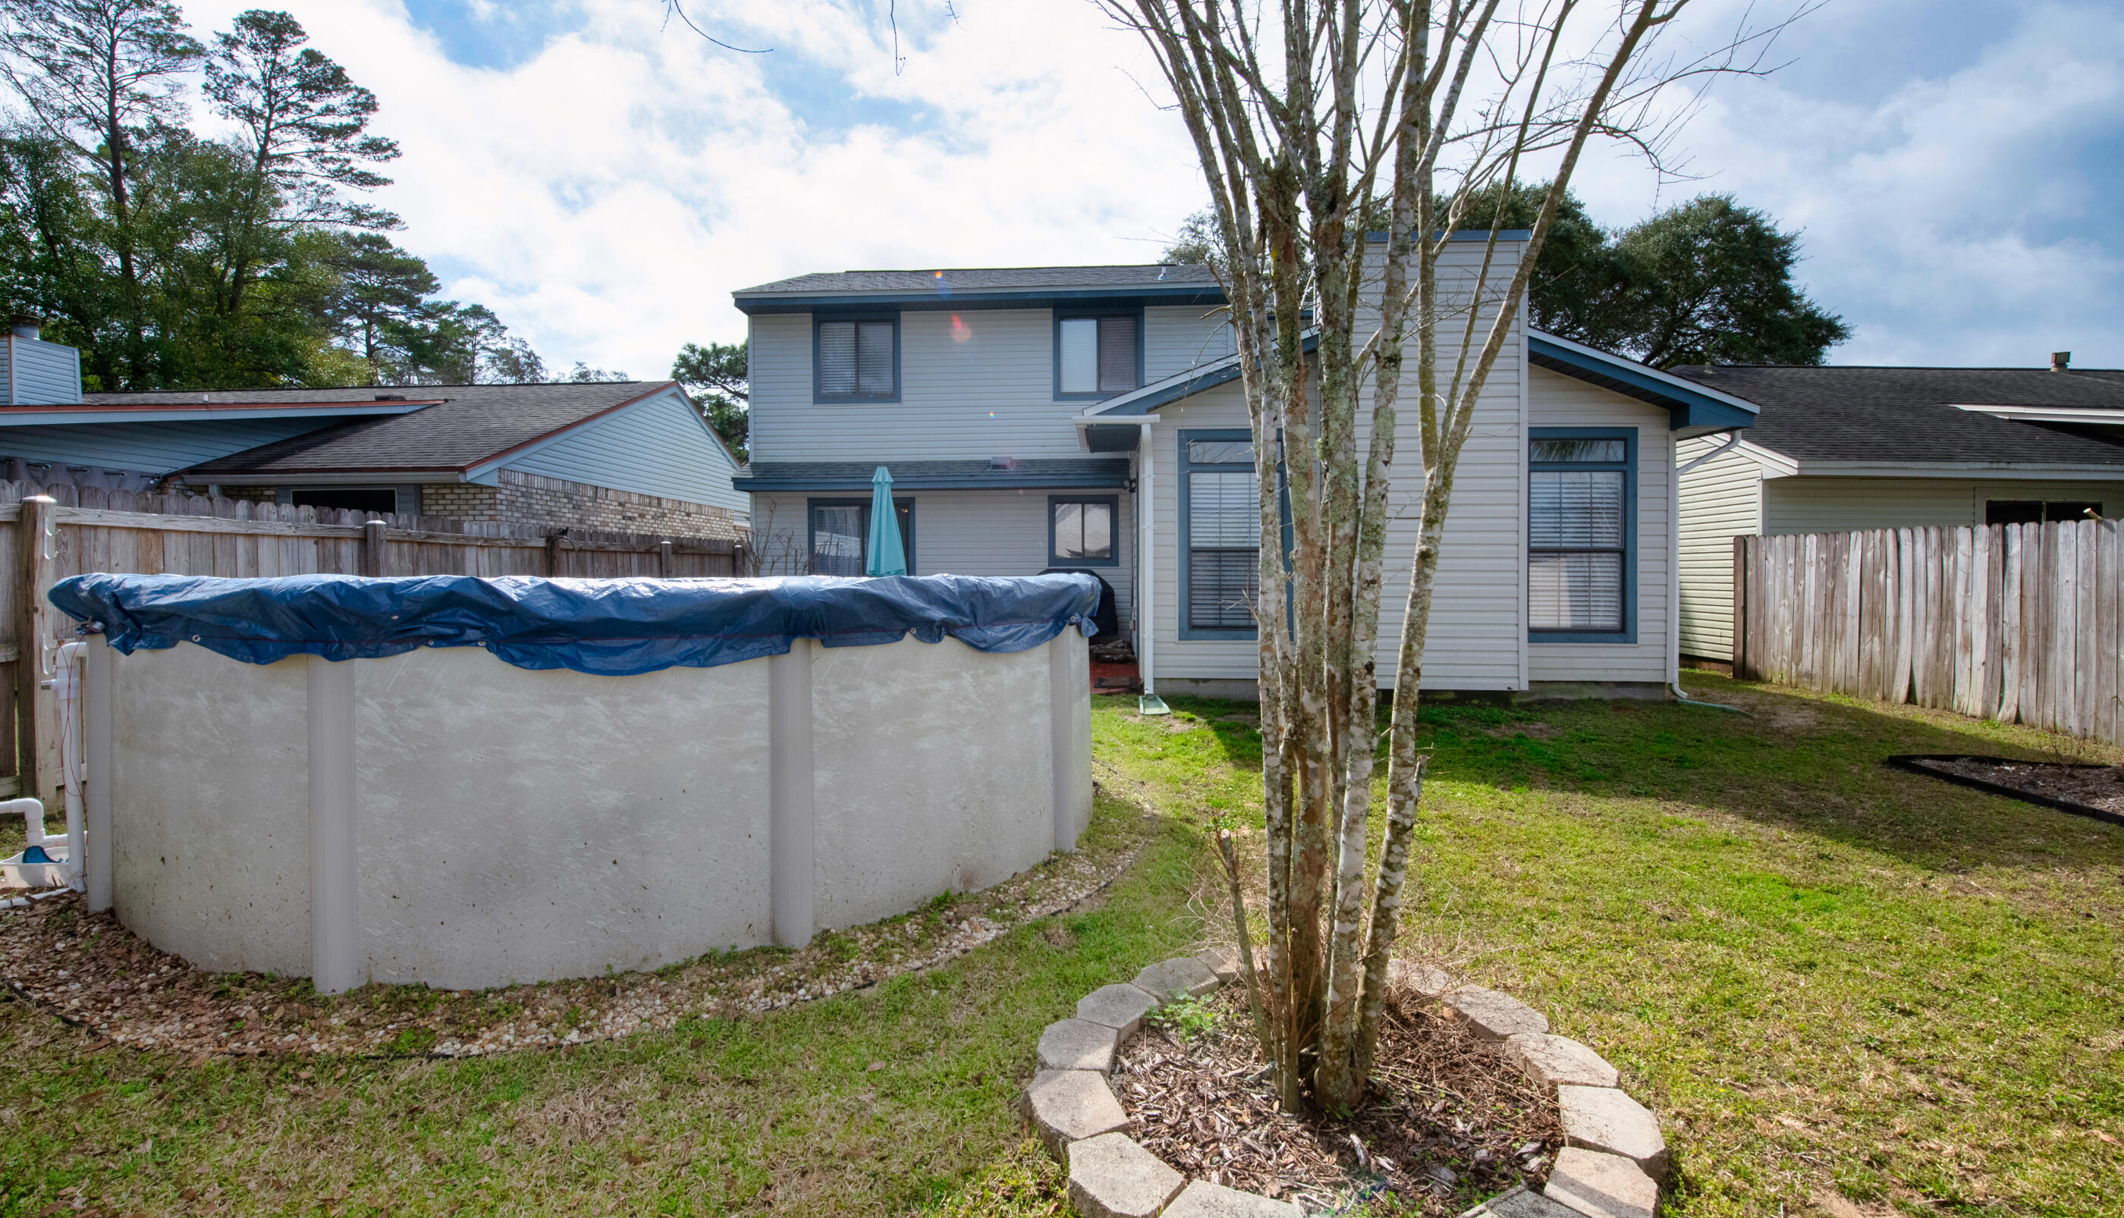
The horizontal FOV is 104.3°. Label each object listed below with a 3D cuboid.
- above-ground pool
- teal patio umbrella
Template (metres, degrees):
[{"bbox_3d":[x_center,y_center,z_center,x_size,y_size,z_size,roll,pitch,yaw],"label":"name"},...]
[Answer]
[{"bbox_3d":[-2.143,0.454,4.902,4.740,1.340,4.740,0,2,0],"label":"above-ground pool"},{"bbox_3d":[-2.225,-0.559,10.453,0.500,2.450,0.500,0,2,0],"label":"teal patio umbrella"}]

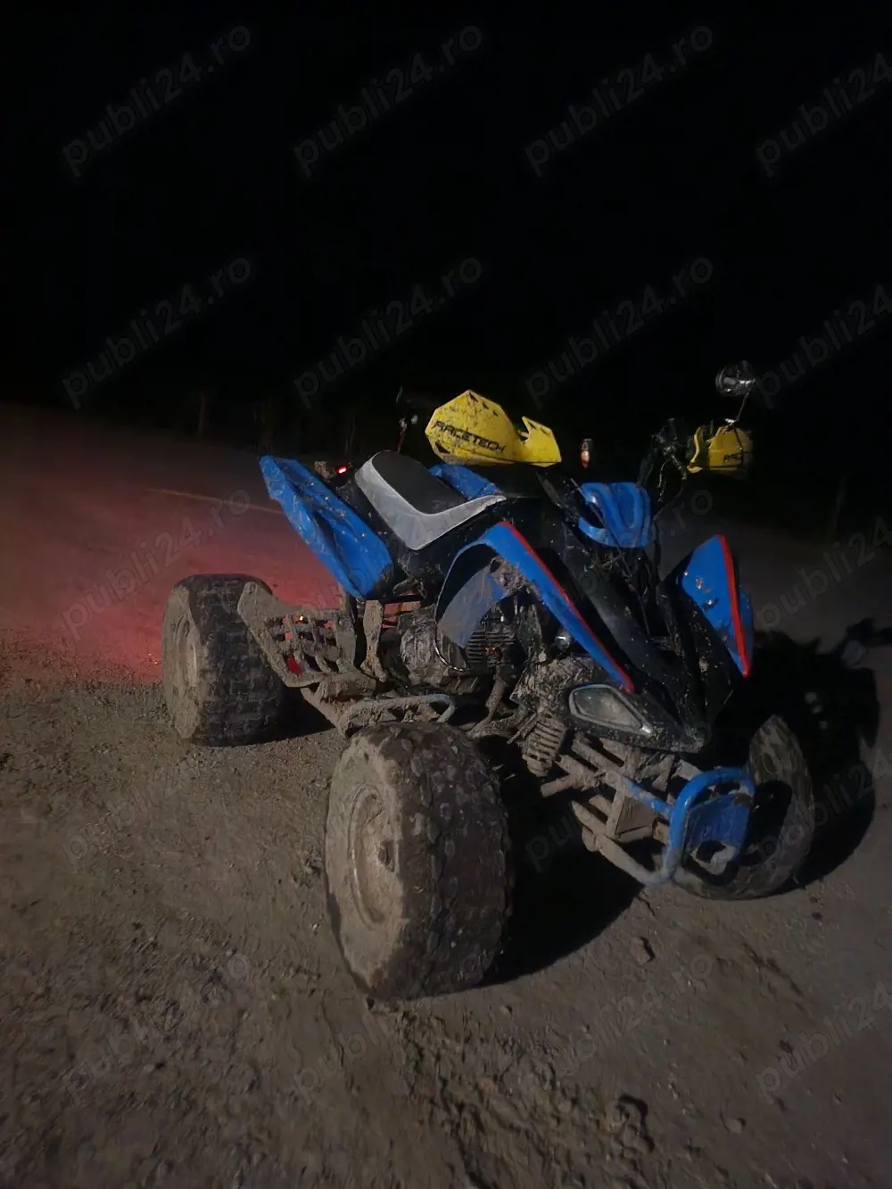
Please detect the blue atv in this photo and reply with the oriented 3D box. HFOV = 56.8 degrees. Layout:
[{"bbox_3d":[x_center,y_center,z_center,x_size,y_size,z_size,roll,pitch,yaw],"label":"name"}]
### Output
[{"bbox_3d":[0.049,-0.010,2.168,1.121,1.253,1.814,-1,14,-32],"label":"blue atv"}]

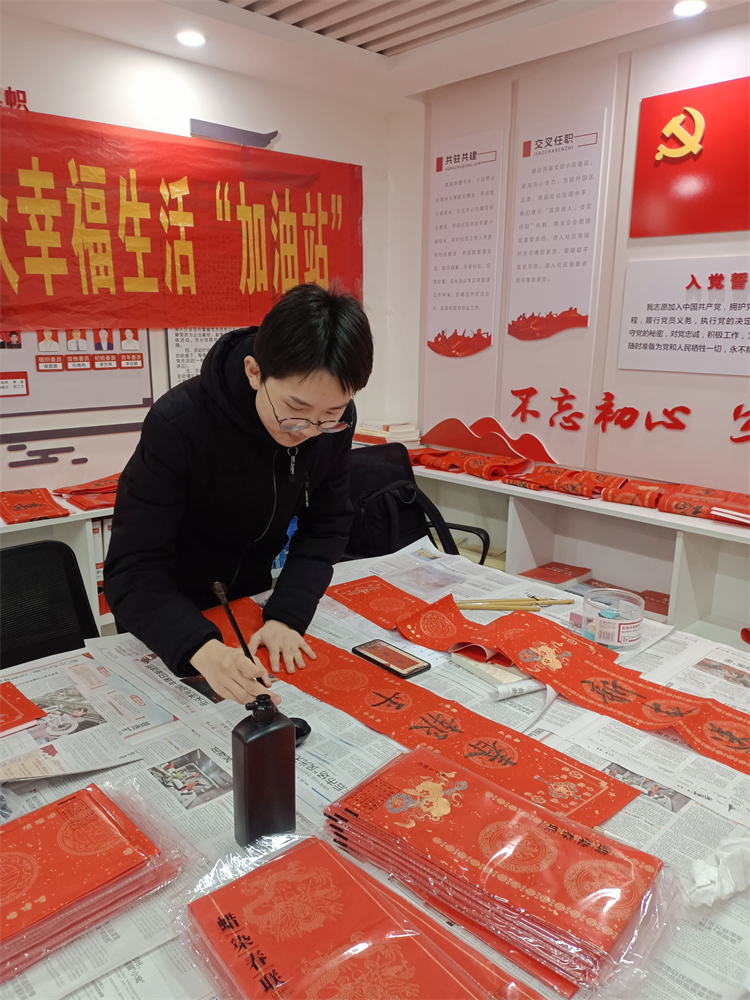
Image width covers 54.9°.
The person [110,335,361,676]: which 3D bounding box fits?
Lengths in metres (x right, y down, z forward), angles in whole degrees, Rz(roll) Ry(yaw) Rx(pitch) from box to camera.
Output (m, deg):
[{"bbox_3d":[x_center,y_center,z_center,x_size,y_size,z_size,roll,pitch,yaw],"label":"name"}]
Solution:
[{"bbox_3d":[-0.379,0.294,1.629,0.830,1.460,0.520,13,18,42],"label":"person"}]

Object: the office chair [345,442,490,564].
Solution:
[{"bbox_3d":[0.098,0.325,2.615,0.590,0.950,0.580,11,17,37],"label":"office chair"}]

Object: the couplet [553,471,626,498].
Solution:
[{"bbox_3d":[0.798,-0.062,2.692,0.200,0.056,0.240,13,18,42],"label":"couplet"}]

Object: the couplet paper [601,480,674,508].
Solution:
[{"bbox_3d":[0.947,-0.026,2.555,0.190,0.053,0.240,13,18,42],"label":"couplet paper"}]

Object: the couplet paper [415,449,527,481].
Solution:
[{"bbox_3d":[0.402,-0.165,3.067,0.440,0.071,0.265,13,18,42],"label":"couplet paper"}]

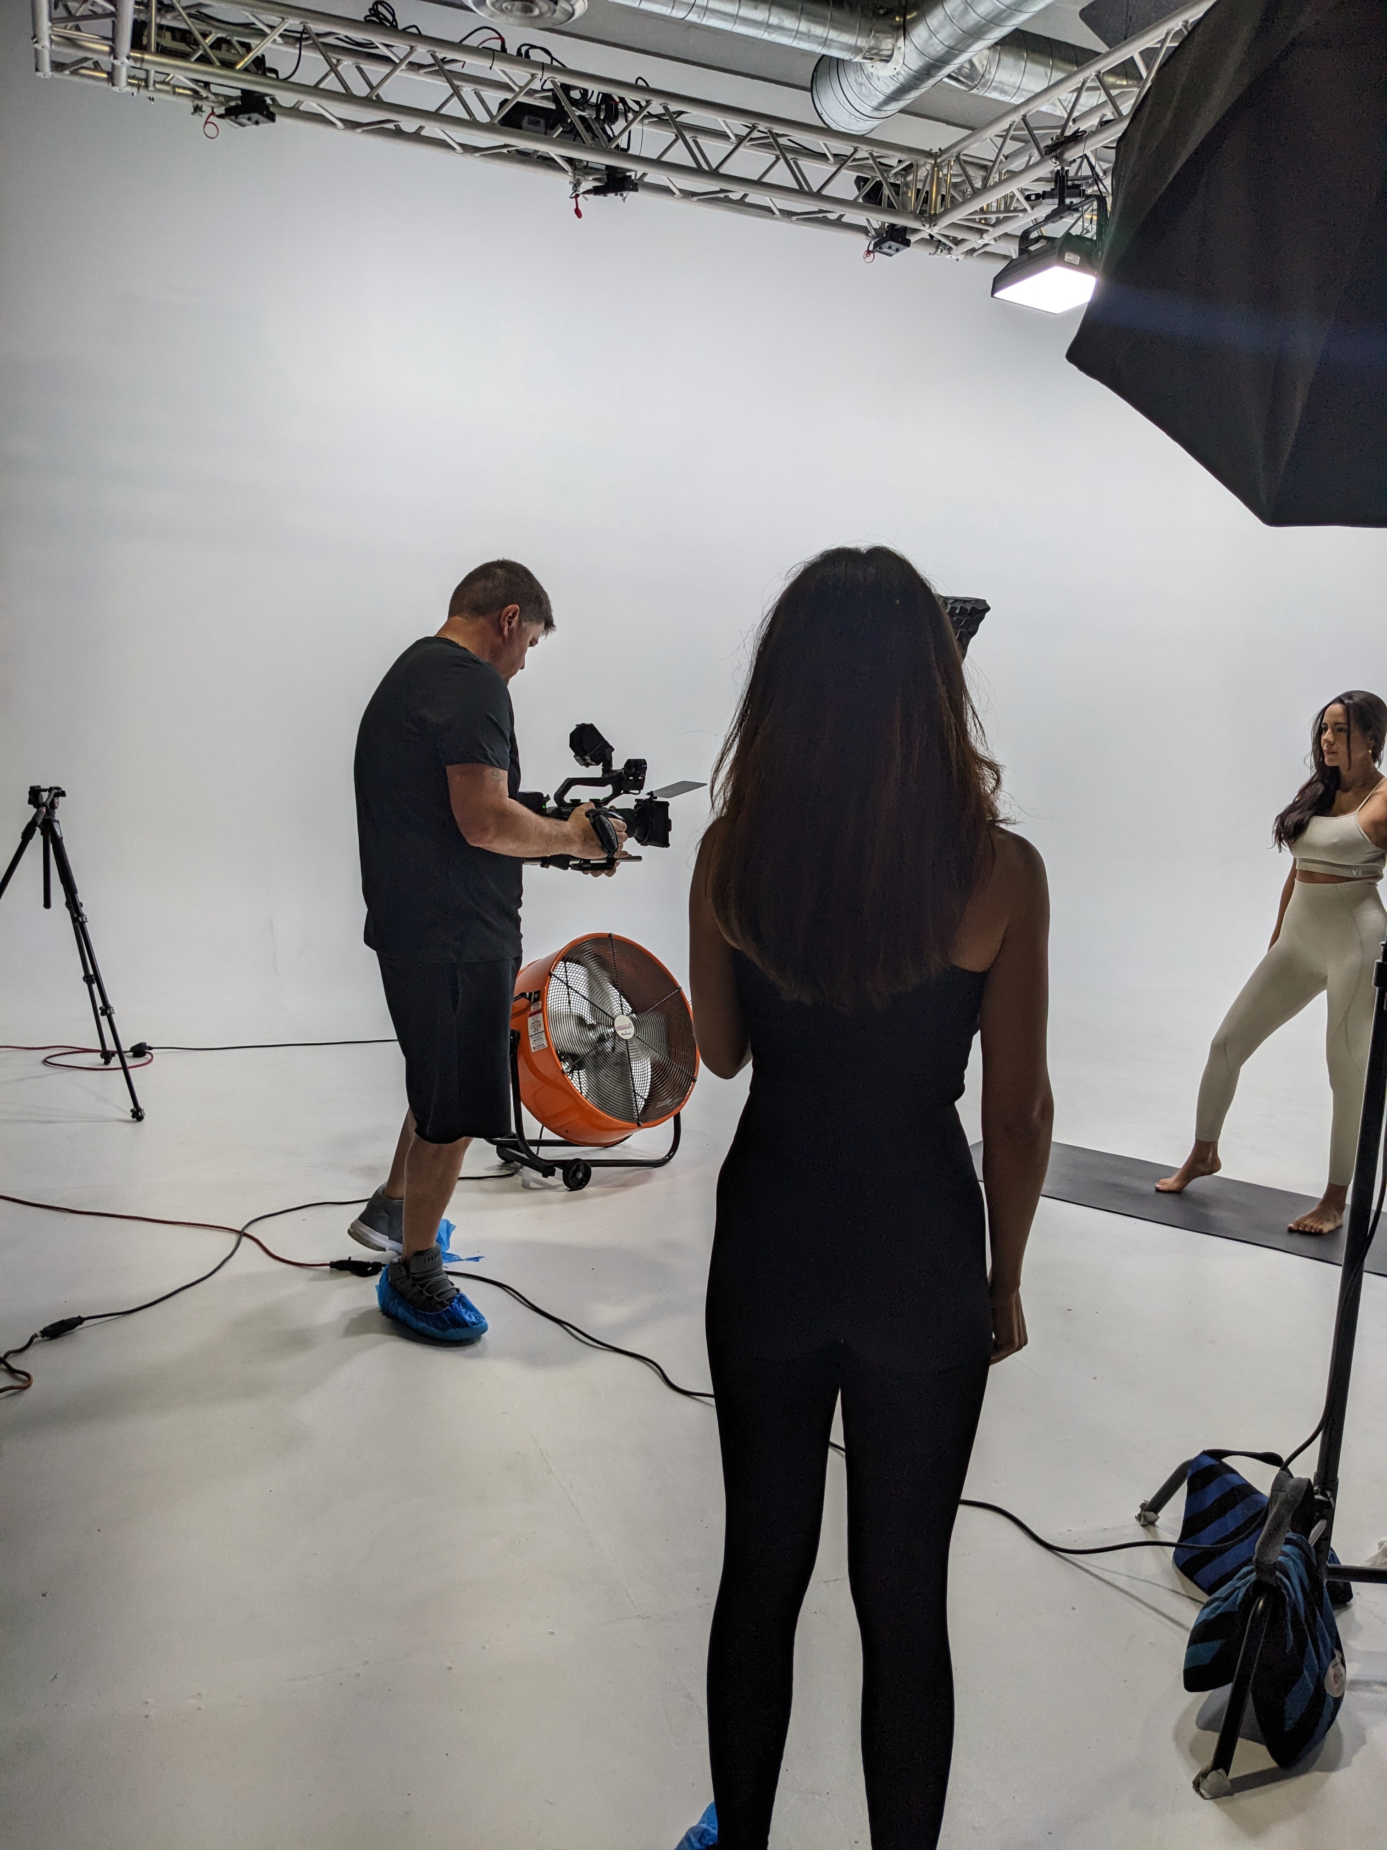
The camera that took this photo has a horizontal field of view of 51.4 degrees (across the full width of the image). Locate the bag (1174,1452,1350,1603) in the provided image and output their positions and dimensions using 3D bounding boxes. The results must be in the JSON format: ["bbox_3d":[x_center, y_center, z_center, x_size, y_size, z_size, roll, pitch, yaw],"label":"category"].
[{"bbox_3d":[1.012,1.061,2.536,0.250,0.230,0.250,0,10,-20],"label":"bag"}]

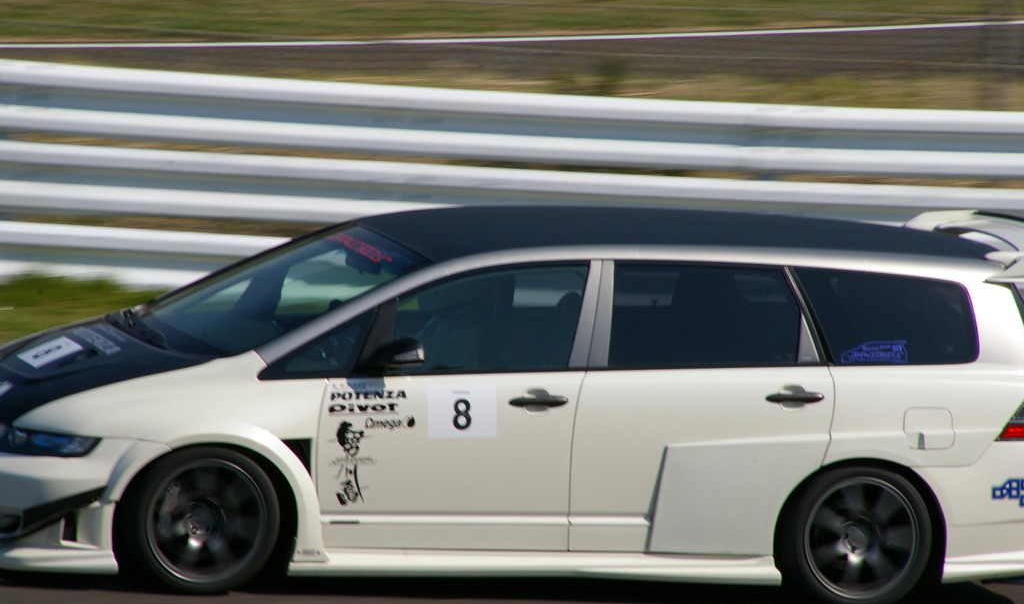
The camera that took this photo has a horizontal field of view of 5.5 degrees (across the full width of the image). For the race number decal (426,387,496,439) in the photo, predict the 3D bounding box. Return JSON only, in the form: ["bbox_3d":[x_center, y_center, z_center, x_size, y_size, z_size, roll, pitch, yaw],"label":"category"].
[{"bbox_3d":[-0.204,0.453,43.754,0.298,0.214,0.010,2,2,-17],"label":"race number decal"}]

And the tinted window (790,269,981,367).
[{"bbox_3d":[1.560,0.069,44.399,0.807,0.409,0.060,1,-12,-21],"label":"tinted window"}]

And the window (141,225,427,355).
[{"bbox_3d":[-0.967,-0.077,44.364,0.991,0.113,1.400,-25,14,-13],"label":"window"}]

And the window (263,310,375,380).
[{"bbox_3d":[-0.795,0.173,43.632,0.492,0.317,0.050,3,-15,-12],"label":"window"}]

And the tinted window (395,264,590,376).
[{"bbox_3d":[-0.091,0.069,43.839,0.856,0.481,0.050,2,-13,-16],"label":"tinted window"}]

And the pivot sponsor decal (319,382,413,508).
[{"bbox_3d":[-0.591,0.583,43.652,0.405,0.520,0.010,2,3,-16],"label":"pivot sponsor decal"}]

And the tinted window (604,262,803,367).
[{"bbox_3d":[0.792,0.068,44.119,0.844,0.456,0.050,2,-13,-18],"label":"tinted window"}]

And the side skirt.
[{"bbox_3d":[0.091,1.089,43.917,2.120,0.125,0.120,2,7,-18],"label":"side skirt"}]

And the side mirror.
[{"bbox_3d":[-0.492,0.217,43.566,0.180,0.140,0.230,2,7,-18],"label":"side mirror"}]

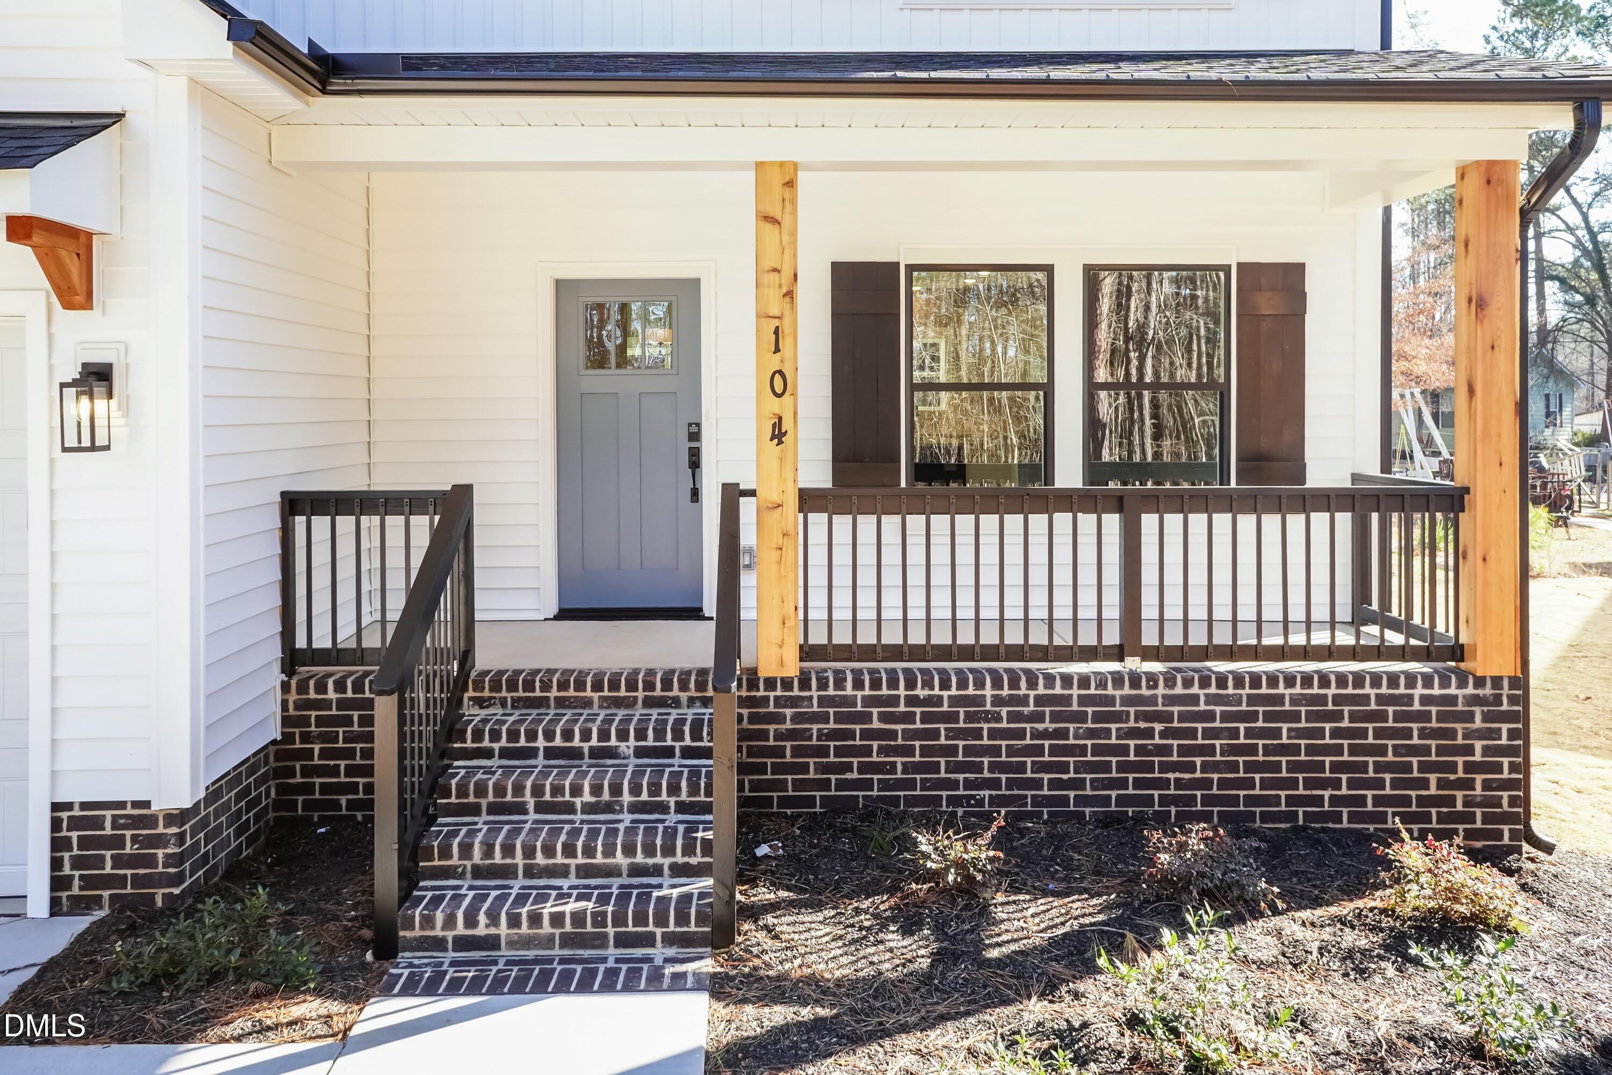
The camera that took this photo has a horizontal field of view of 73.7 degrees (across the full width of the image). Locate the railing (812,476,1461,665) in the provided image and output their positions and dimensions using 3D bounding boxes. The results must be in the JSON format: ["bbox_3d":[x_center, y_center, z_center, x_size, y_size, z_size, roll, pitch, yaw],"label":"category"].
[{"bbox_3d":[1.640,0.110,5.740,3.330,0.910,1.220,0,2,-2],"label":"railing"}]

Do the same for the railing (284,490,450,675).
[{"bbox_3d":[-2.090,0.215,5.200,0.870,0.880,0.120,0,2,-2],"label":"railing"}]

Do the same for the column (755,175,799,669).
[{"bbox_3d":[-0.140,-0.575,5.210,0.205,2.460,0.200,0,2,-2],"label":"column"}]

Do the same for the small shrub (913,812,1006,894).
[{"bbox_3d":[0.650,1.300,4.570,0.370,0.270,0.350,0,2,-2],"label":"small shrub"}]

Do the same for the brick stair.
[{"bbox_3d":[-0.970,1.210,4.470,1.180,0.720,1.330,0,2,-2],"label":"brick stair"}]

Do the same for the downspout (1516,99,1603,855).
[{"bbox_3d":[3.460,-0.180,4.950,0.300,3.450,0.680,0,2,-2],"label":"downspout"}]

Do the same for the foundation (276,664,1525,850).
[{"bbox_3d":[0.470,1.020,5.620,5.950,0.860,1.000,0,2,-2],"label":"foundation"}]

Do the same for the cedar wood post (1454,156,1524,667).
[{"bbox_3d":[3.300,-0.570,5.210,0.205,2.460,0.200,0,2,-2],"label":"cedar wood post"}]

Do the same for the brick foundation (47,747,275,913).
[{"bbox_3d":[-2.790,1.225,4.720,0.530,0.460,0.840,0,2,-2],"label":"brick foundation"}]

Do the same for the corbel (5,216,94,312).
[{"bbox_3d":[-2.867,-1.034,4.090,0.095,0.310,0.390,0,2,-2],"label":"corbel"}]

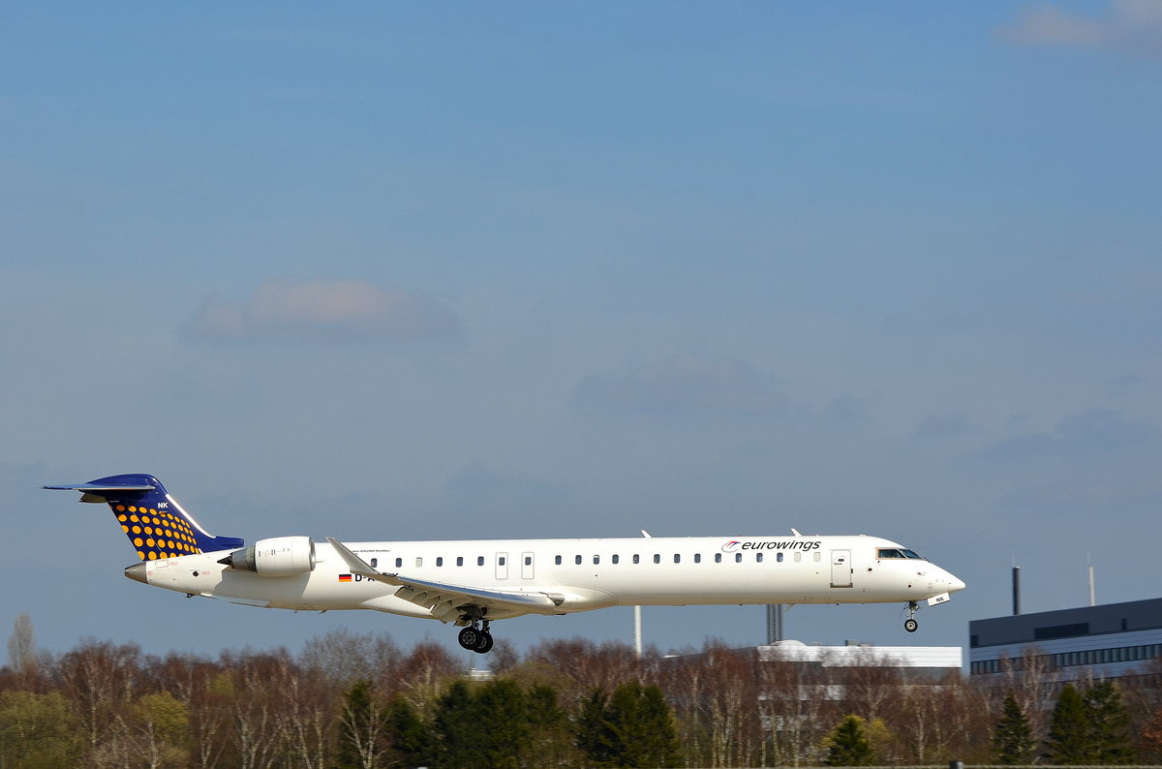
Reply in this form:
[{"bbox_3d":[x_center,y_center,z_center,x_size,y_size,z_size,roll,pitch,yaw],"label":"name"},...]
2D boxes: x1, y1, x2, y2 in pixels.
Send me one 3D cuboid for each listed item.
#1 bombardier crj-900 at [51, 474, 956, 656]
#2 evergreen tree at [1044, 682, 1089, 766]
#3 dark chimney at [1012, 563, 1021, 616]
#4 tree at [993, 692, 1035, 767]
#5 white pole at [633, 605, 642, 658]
[{"bbox_3d":[-2.809,7.023,193.243,36.300,7.370,24.850,-1,-6,6],"label":"bombardier crj-900"},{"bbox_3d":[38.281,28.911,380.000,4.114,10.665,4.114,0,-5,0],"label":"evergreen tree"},{"bbox_3d":[71.238,33.655,790.000,1.100,9.300,1.100,-1,-5,0],"label":"dark chimney"},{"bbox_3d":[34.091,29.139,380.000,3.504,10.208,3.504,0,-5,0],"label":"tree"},{"bbox_3d":[6.624,36.543,560.000,0.700,27.500,0.700,-1,-5,0],"label":"white pole"}]

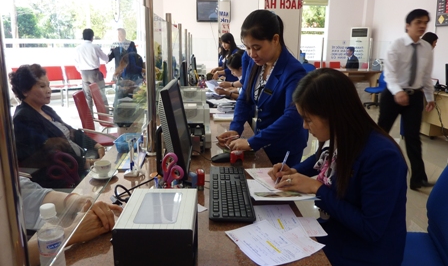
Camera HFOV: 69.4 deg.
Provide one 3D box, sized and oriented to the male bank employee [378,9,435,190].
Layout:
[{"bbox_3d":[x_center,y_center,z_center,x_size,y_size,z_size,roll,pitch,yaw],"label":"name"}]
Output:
[{"bbox_3d":[1.732,-0.314,3.113,0.560,1.660,0.600,-2,14,-8],"label":"male bank employee"}]

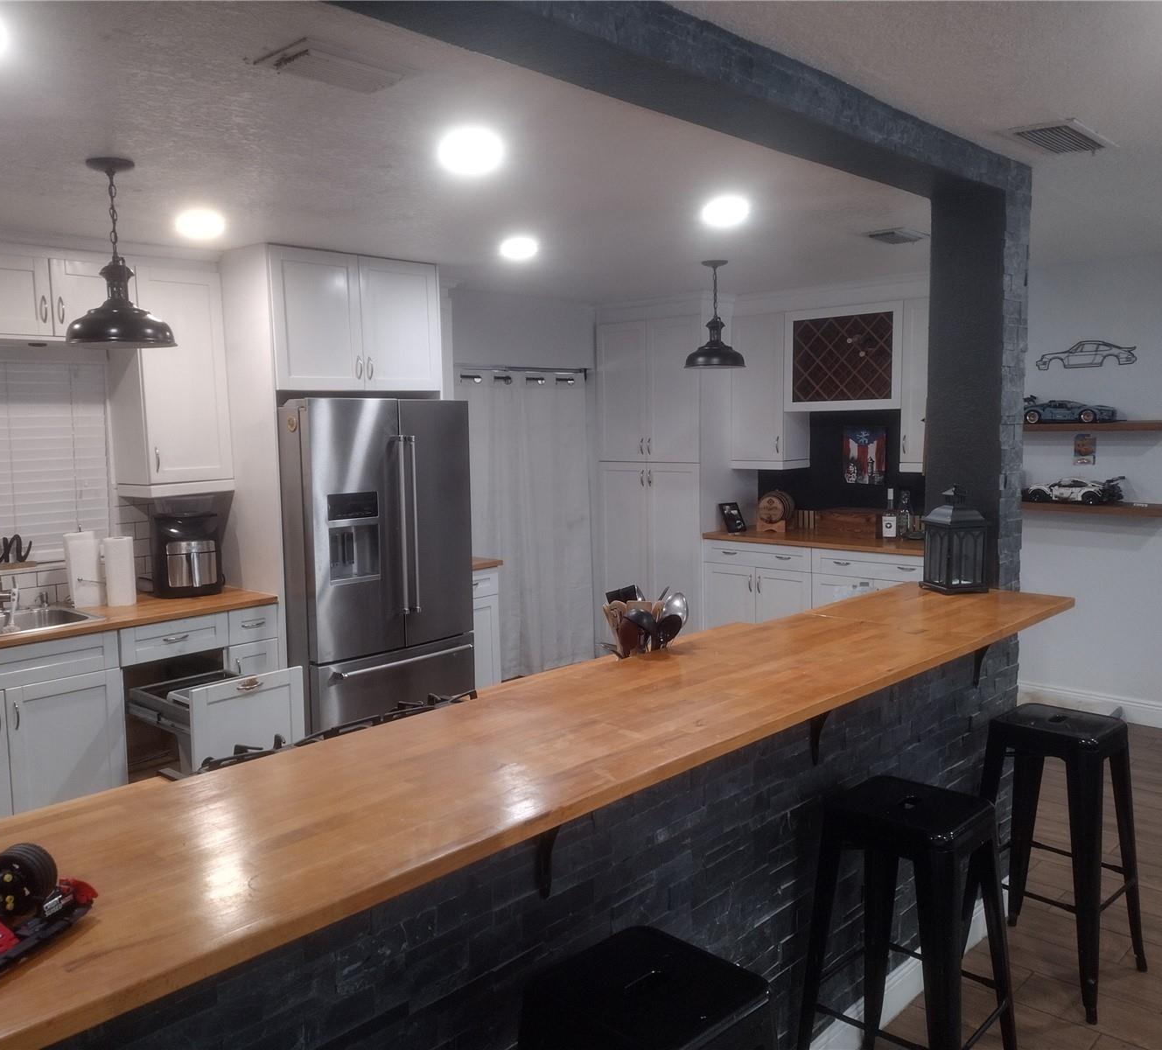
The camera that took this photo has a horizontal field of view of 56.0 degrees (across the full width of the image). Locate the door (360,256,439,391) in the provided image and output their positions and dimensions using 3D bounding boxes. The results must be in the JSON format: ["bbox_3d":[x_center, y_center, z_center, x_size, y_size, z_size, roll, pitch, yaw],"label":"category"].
[{"bbox_3d":[-0.861,-0.946,5.193,0.025,0.612,0.460,4,8,42],"label":"door"}]

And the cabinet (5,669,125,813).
[{"bbox_3d":[-2.079,0.862,4.203,0.560,0.628,0.419,4,8,41],"label":"cabinet"}]

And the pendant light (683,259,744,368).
[{"bbox_3d":[0.661,-1.035,5.380,0.312,0.497,0.312,-1,6,0],"label":"pendant light"}]

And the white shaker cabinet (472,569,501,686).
[{"bbox_3d":[-0.743,0.658,5.735,0.600,0.878,0.315,4,8,41],"label":"white shaker cabinet"}]

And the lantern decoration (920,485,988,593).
[{"bbox_3d":[1.169,0.039,3.416,0.148,0.332,0.148,-3,6,-18],"label":"lantern decoration"}]

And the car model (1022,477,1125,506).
[{"bbox_3d":[2.562,-0.187,5.718,0.500,0.140,0.200,4,8,41],"label":"car model"}]

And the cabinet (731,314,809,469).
[{"bbox_3d":[1.231,-0.858,7.043,0.385,0.980,0.330,4,8,43],"label":"cabinet"}]

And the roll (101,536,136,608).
[{"bbox_3d":[-1.907,0.193,4.520,0.120,0.280,0.120,-1,6,0],"label":"roll"}]

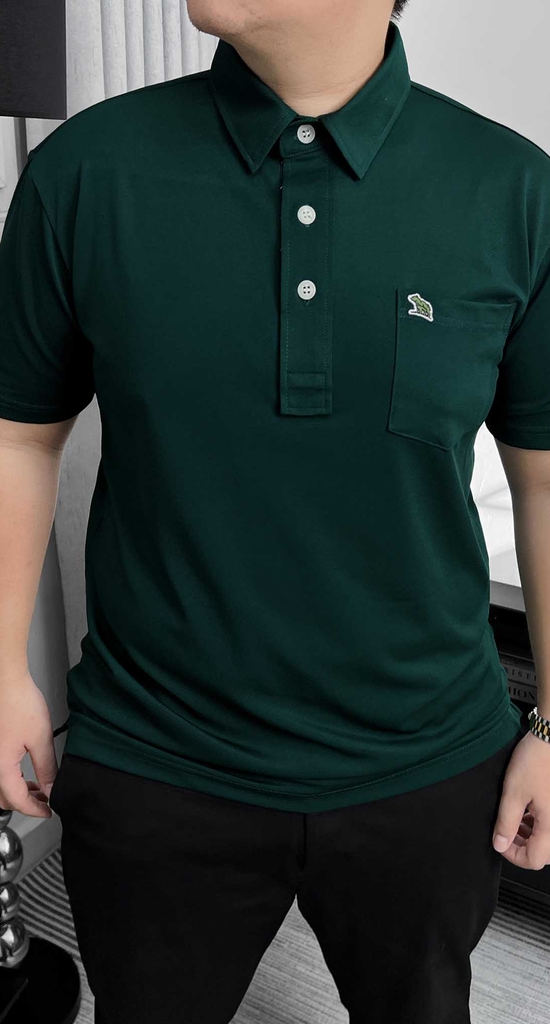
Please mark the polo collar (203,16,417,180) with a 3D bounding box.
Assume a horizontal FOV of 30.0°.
[{"bbox_3d":[0.030,-0.358,0.889,0.175,0.140,0.180,2,17,0],"label":"polo collar"}]

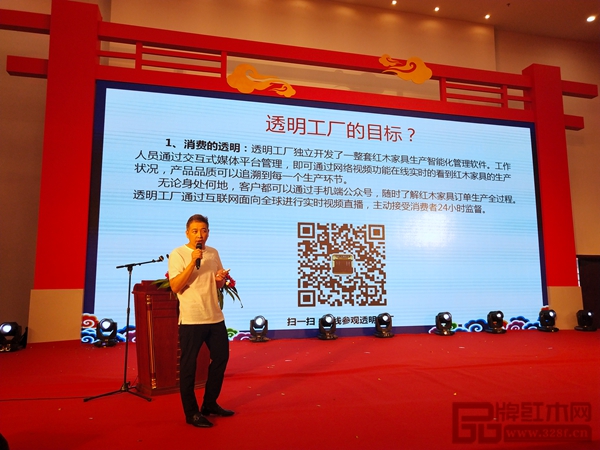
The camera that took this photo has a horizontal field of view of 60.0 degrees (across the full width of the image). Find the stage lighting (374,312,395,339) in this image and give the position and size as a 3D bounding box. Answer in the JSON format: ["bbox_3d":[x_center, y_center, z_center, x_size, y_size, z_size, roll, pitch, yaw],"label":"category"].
[{"bbox_3d":[2.195,2.625,13.565,0.410,0.605,0.430,2,-9,-15],"label":"stage lighting"}]

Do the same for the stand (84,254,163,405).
[{"bbox_3d":[-1.798,1.035,5.382,0.721,1.448,0.639,4,-9,-25],"label":"stand"}]

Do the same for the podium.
[{"bbox_3d":[-1.382,1.232,5.805,0.820,1.175,0.520,5,-10,-35],"label":"podium"}]

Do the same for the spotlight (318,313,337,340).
[{"bbox_3d":[0.692,2.543,12.930,0.410,0.605,0.430,2,-9,-15],"label":"spotlight"}]

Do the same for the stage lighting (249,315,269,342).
[{"bbox_3d":[-0.940,2.453,12.230,0.410,0.605,0.430,2,-9,-15],"label":"stage lighting"}]

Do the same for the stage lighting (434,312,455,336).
[{"bbox_3d":[3.949,2.707,14.215,0.410,0.605,0.430,2,-9,-15],"label":"stage lighting"}]

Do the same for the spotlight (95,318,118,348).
[{"bbox_3d":[-4.161,2.328,11.222,0.410,0.605,0.430,1,-8,-8],"label":"spotlight"}]

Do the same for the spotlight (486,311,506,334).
[{"bbox_3d":[5.585,2.785,14.832,0.410,0.605,0.430,2,-9,-15],"label":"spotlight"}]

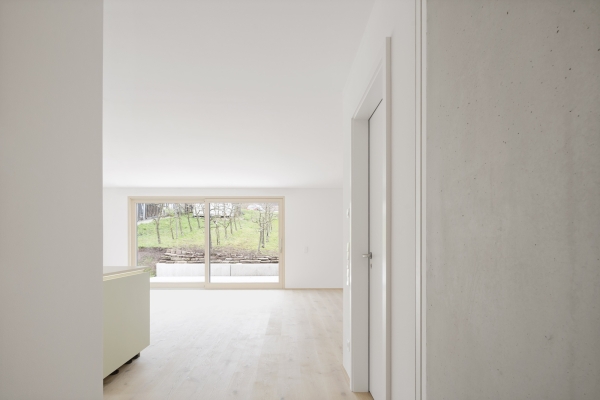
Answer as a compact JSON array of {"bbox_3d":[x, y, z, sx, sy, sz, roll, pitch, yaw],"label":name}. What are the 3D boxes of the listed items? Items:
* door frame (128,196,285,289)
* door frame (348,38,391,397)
[{"bbox_3d":[-2.290,1.060,6.980,3.820,2.260,0.160,0,-3,0],"label":"door frame"},{"bbox_3d":[0.490,0.360,1.750,0.180,2.120,0.860,0,-3,-2],"label":"door frame"}]

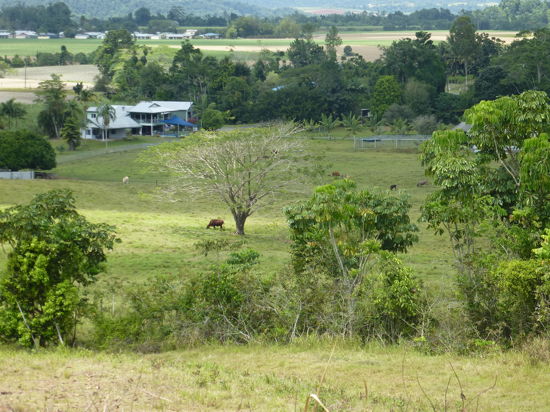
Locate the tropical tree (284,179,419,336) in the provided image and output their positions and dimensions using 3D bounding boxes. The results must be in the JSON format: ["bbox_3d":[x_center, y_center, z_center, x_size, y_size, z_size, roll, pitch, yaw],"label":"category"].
[{"bbox_3d":[3.154,2.124,74.000,5.400,6.500,5.000,0,7,0],"label":"tropical tree"}]

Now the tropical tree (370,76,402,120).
[{"bbox_3d":[23.920,-22.955,385.000,6.900,9.800,6.500,0,7,0],"label":"tropical tree"}]

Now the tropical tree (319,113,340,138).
[{"bbox_3d":[11.085,-16.373,365.000,4.400,5.200,4.200,0,7,0],"label":"tropical tree"}]

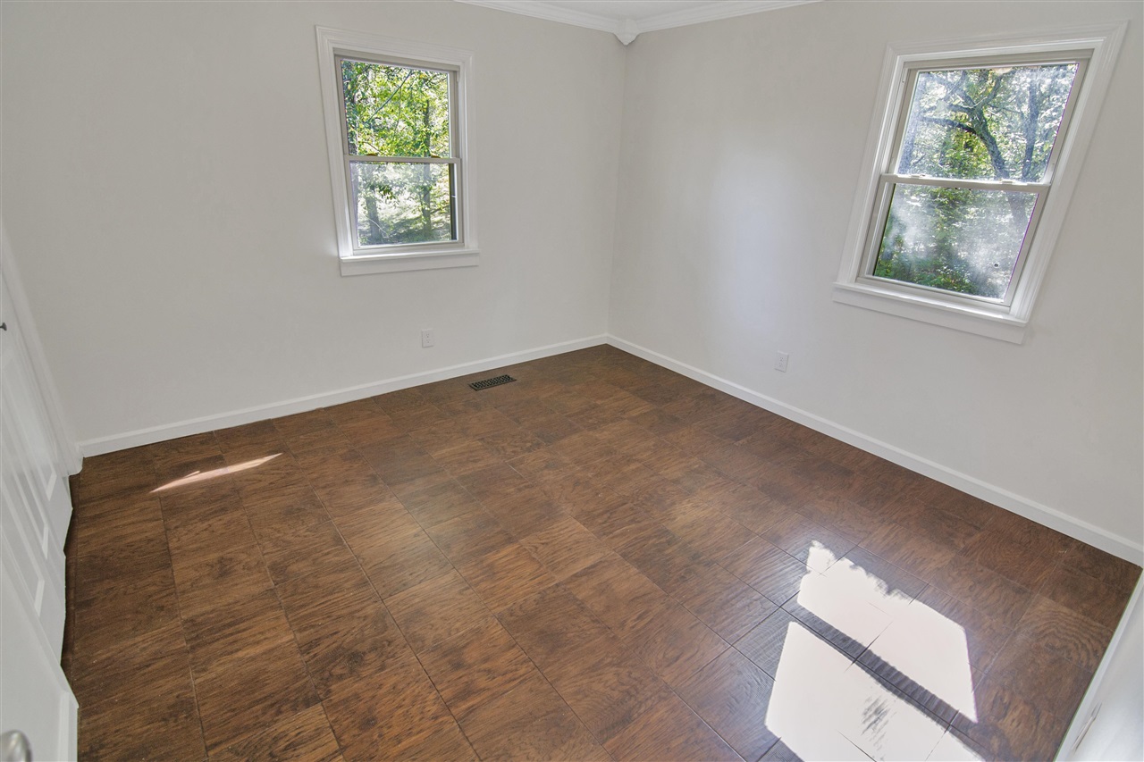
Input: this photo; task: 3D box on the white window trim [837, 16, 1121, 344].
[{"bbox_3d":[1.840,-0.920,2.465,0.120,1.264,0.880,-15,28,-34],"label":"white window trim"}]

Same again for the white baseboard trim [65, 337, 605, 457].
[{"bbox_3d":[-1.145,-0.012,3.737,3.667,0.090,0.020,-15,28,-34],"label":"white baseboard trim"}]

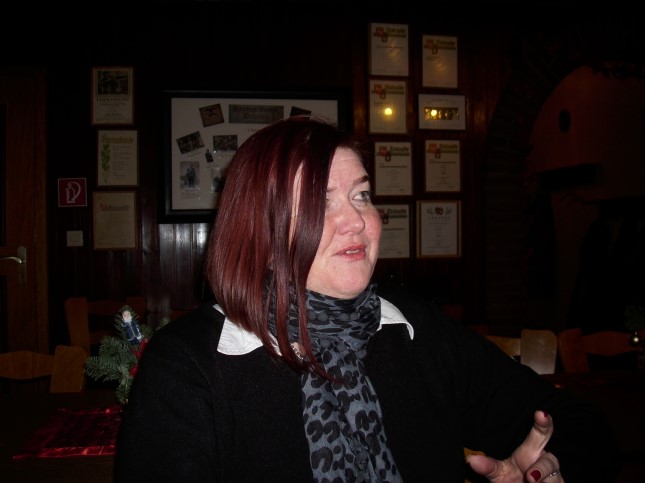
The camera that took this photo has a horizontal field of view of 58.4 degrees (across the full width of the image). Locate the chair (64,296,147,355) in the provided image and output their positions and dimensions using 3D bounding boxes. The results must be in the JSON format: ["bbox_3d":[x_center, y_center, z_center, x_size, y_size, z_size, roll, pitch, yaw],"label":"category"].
[{"bbox_3d":[-1.055,0.695,2.640,0.430,0.870,0.480,-1,0,-7],"label":"chair"}]

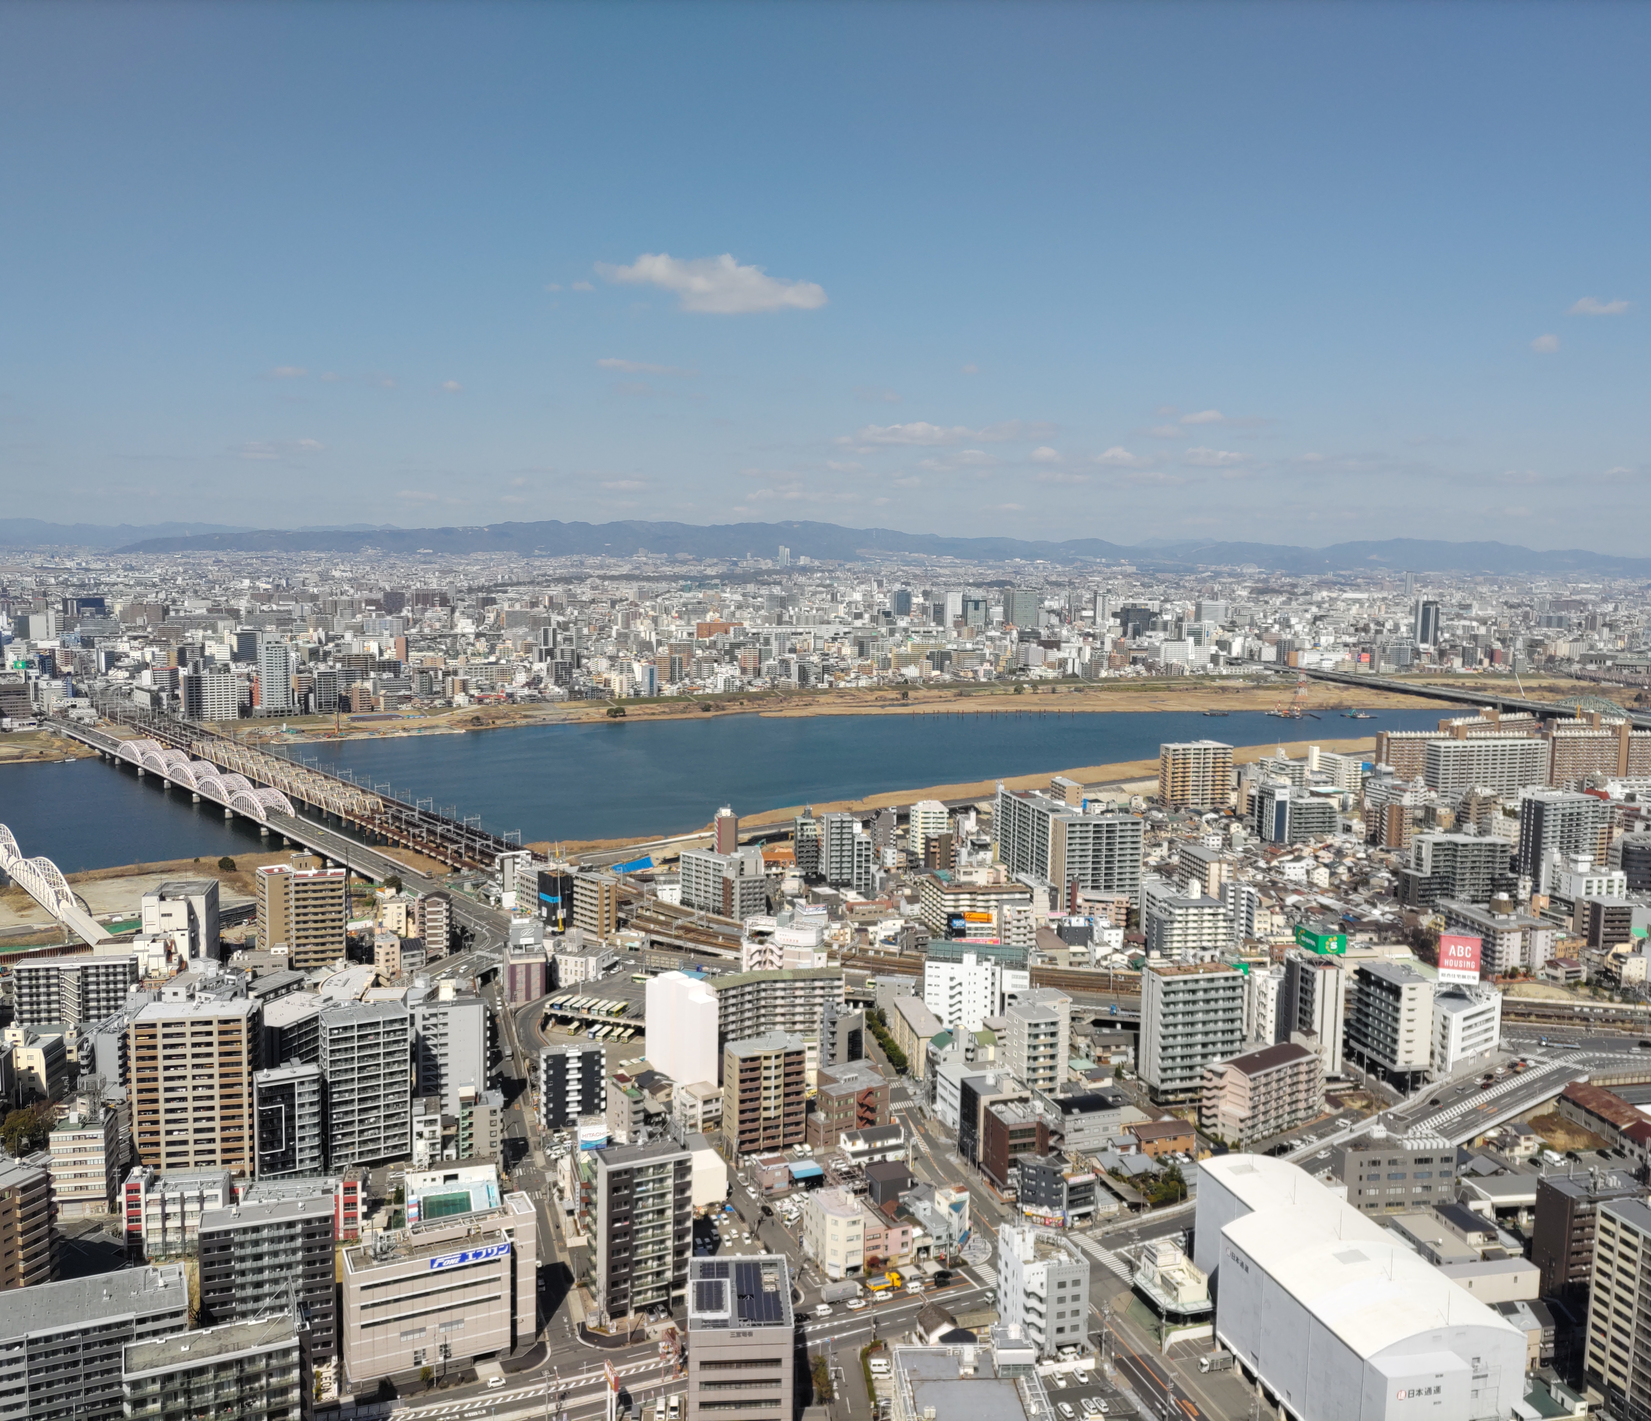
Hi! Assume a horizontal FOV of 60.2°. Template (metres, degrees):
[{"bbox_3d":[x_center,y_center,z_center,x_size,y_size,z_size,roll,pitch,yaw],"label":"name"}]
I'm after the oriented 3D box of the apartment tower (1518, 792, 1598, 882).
[{"bbox_3d":[375.490,67.560,729.750,33.250,45.140,14.820,-1,7,-16],"label":"apartment tower"}]

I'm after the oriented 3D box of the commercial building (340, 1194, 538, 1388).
[{"bbox_3d":[-81.030,121.640,299.130,37.000,29.500,13.000,-2,7,-25],"label":"commercial building"}]

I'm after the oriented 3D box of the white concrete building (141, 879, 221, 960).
[{"bbox_3d":[-248.040,87.360,550.890,22.300,36.000,29.000,0,6,-10],"label":"white concrete building"}]

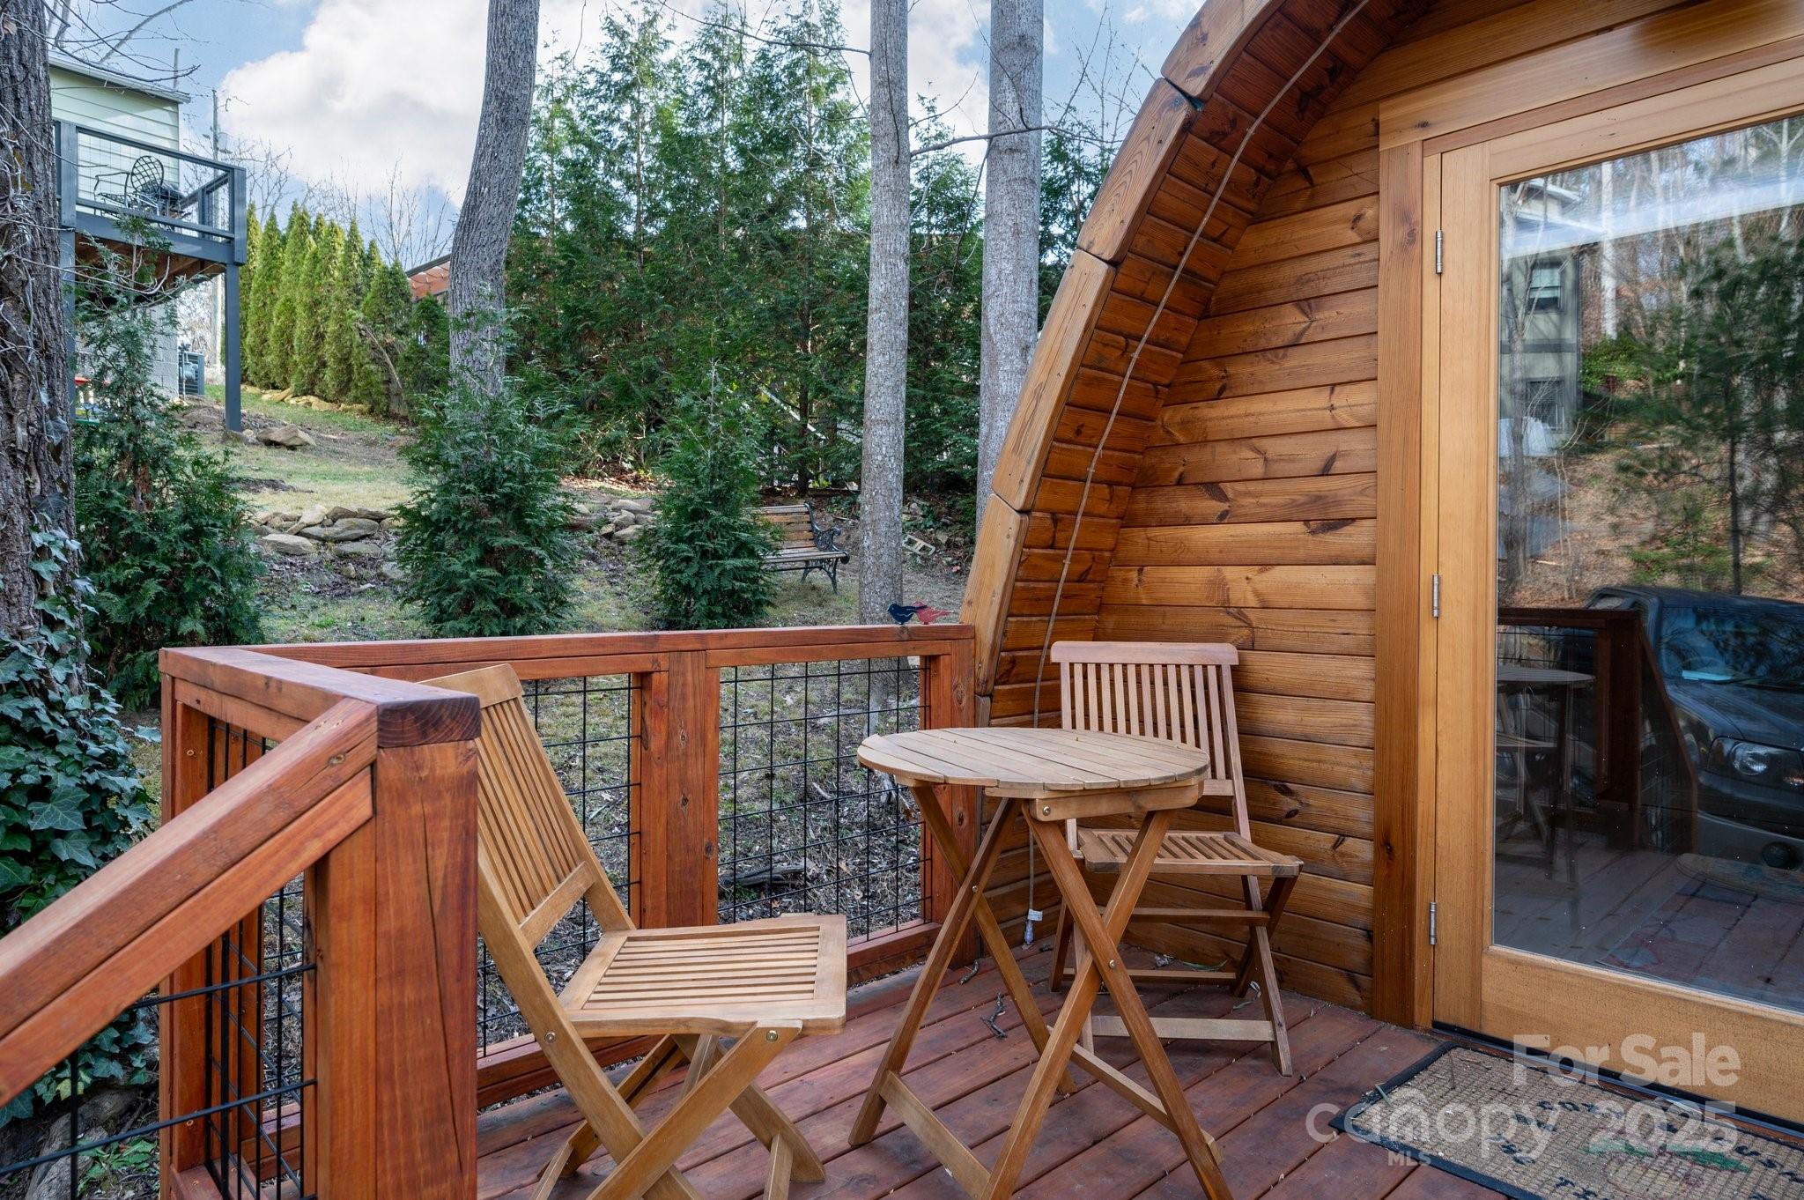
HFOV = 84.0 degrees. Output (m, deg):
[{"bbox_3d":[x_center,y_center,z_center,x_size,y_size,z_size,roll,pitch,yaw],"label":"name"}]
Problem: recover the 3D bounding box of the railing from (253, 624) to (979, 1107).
[{"bbox_3d":[-0.473,0.531,2.146,1.730,0.914,0.095,0,1,-42],"label":"railing"}]

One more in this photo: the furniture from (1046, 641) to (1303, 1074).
[{"bbox_3d":[0.616,0.554,2.354,0.475,0.880,0.510,0,1,-1],"label":"furniture"}]

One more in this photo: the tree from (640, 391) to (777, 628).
[{"bbox_3d":[-1.432,-0.651,7.400,1.000,1.824,1.000,0,1,0],"label":"tree"}]

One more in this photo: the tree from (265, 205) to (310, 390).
[{"bbox_3d":[-11.644,-5.726,19.000,0.900,3.532,0.900,0,1,0],"label":"tree"}]

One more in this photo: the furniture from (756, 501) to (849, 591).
[{"bbox_3d":[-1.221,-0.492,9.096,1.250,0.780,0.600,0,1,-35],"label":"furniture"}]

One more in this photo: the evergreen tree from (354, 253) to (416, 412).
[{"bbox_3d":[-8.441,-4.315,16.300,0.920,2.571,0.920,0,1,0],"label":"evergreen tree"}]

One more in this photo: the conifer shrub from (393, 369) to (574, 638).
[{"bbox_3d":[-2.657,-0.631,6.400,1.100,1.803,1.100,0,1,0],"label":"conifer shrub"}]

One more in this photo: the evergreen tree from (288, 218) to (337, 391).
[{"bbox_3d":[-10.719,-5.305,18.200,0.880,3.229,0.880,0,1,0],"label":"evergreen tree"}]

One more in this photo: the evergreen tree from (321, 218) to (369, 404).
[{"bbox_3d":[-9.672,-5.023,17.400,0.880,3.234,0.880,0,1,0],"label":"evergreen tree"}]

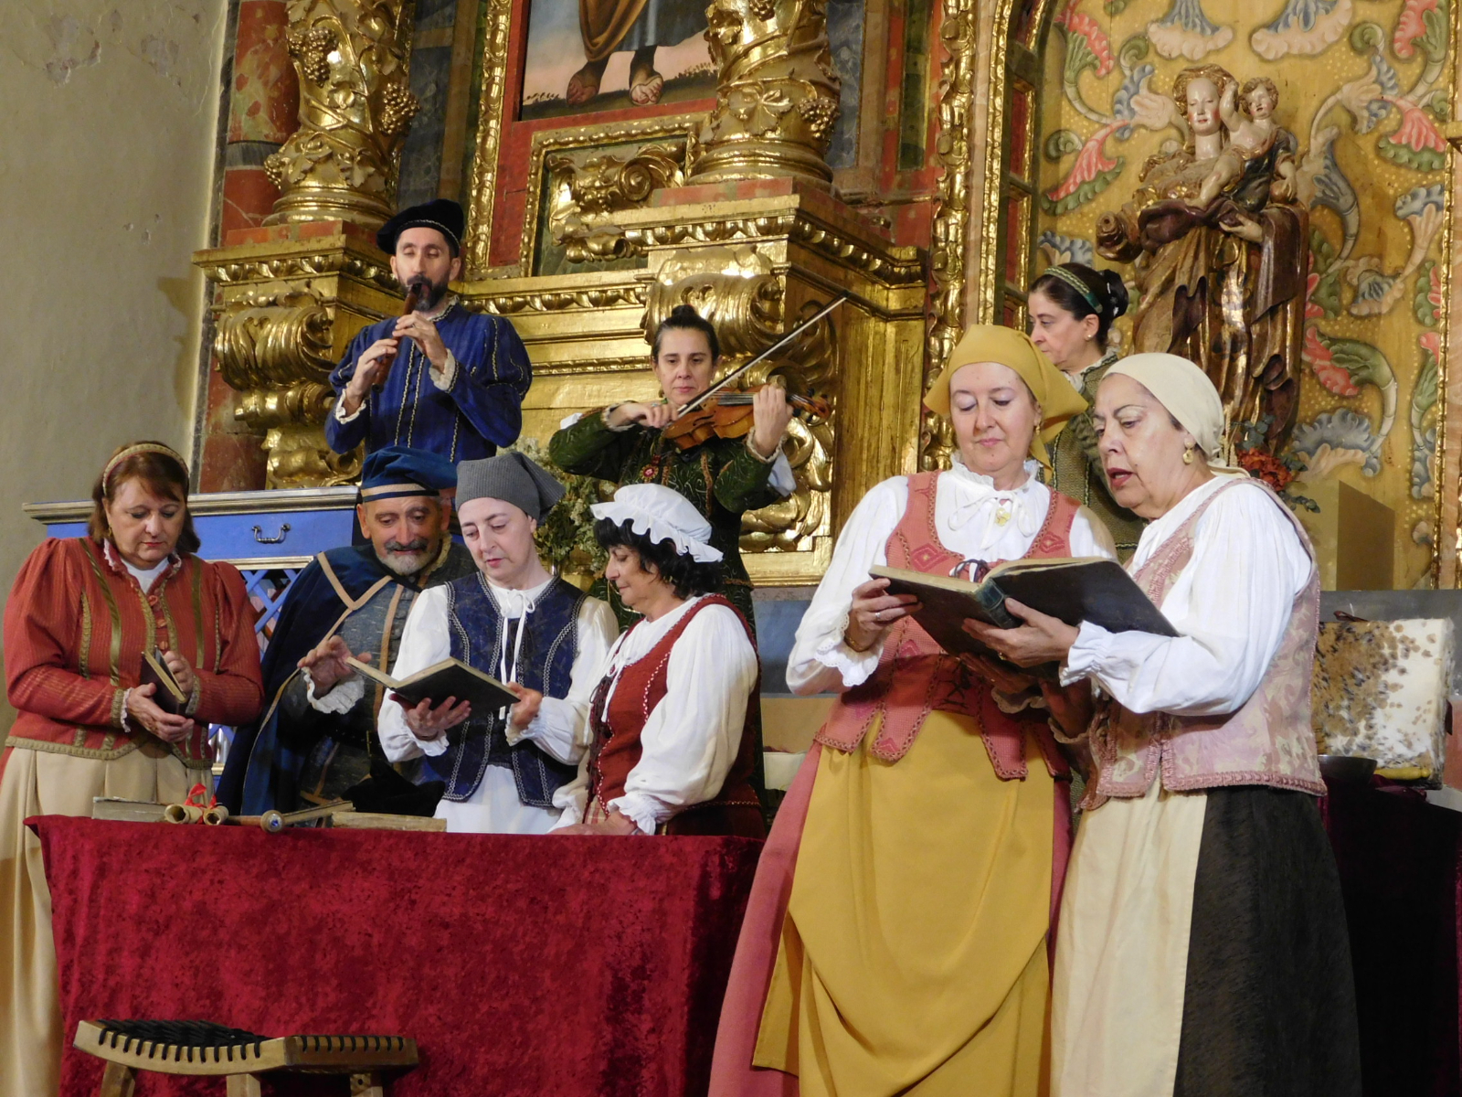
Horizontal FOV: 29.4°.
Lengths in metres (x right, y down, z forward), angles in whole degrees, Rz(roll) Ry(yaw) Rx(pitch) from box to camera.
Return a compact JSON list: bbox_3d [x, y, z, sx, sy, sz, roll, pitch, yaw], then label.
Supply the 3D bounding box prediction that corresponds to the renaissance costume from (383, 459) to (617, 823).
[{"bbox_3d":[-0.481,0.574,5.505,0.480,1.530,0.460,2,-6,11],"label":"renaissance costume"}]

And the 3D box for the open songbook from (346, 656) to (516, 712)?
[{"bbox_3d":[-0.568,0.264,5.300,0.260,0.080,0.210,1,-22,42],"label":"open songbook"}]

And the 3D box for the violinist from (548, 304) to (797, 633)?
[{"bbox_3d":[-0.167,0.216,6.899,0.620,1.640,0.480,3,-6,0],"label":"violinist"}]

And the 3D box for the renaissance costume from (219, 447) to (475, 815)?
[{"bbox_3d":[-0.757,0.561,5.704,0.600,1.550,0.500,4,-6,-6],"label":"renaissance costume"}]

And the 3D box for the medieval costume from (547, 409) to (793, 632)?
[{"bbox_3d":[-0.165,0.338,6.914,0.620,1.360,0.460,3,-6,0],"label":"medieval costume"}]

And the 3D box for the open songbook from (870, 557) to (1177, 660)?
[{"bbox_3d":[0.450,0.095,4.250,0.420,0.080,0.280,-2,-26,27],"label":"open songbook"}]

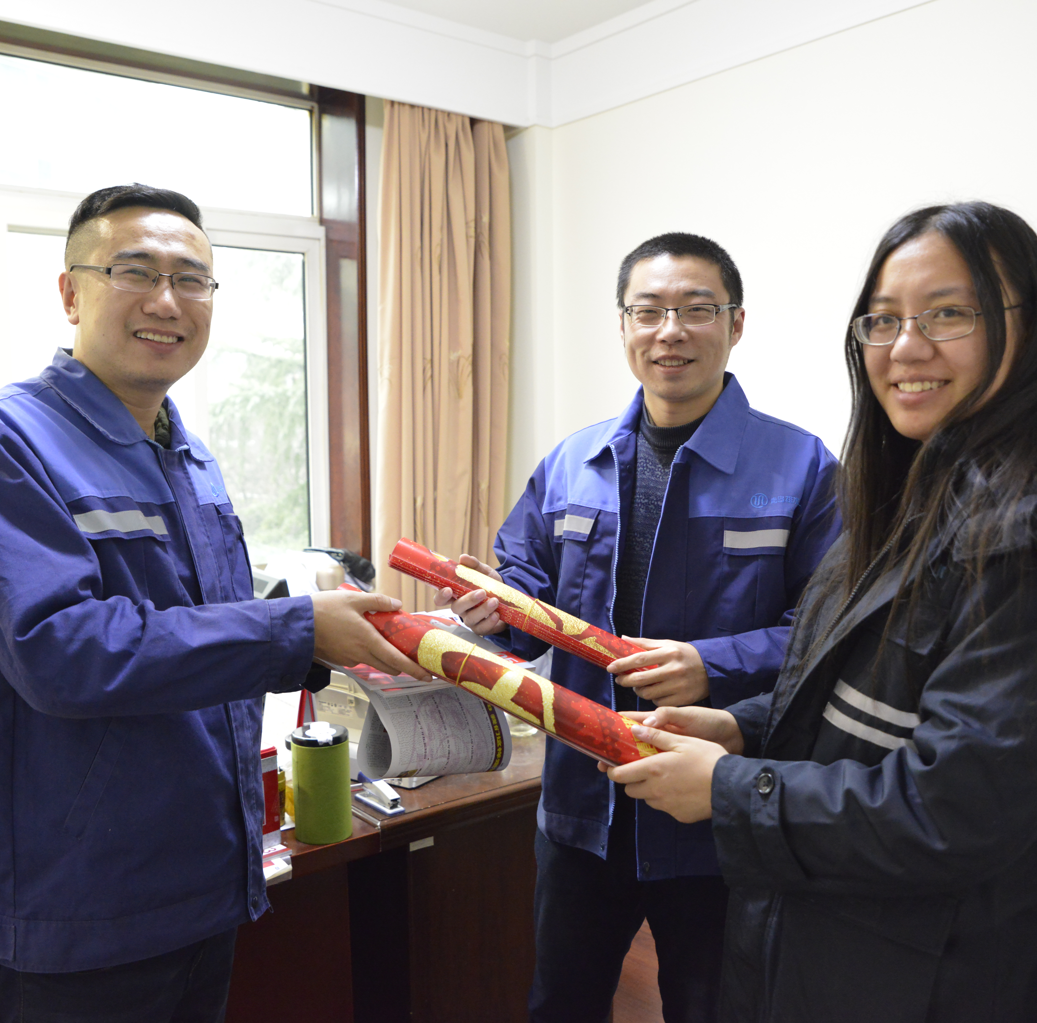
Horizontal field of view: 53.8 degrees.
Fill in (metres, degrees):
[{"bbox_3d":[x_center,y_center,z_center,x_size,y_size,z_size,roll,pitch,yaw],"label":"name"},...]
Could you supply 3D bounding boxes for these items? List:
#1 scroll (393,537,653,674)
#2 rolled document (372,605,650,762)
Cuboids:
[{"bbox_3d":[0.014,0.131,1.280,0.371,0.037,0.037,25,-5,3],"label":"scroll"},{"bbox_3d":[-0.021,0.176,1.050,0.375,0.047,0.047,23,-9,15],"label":"rolled document"}]

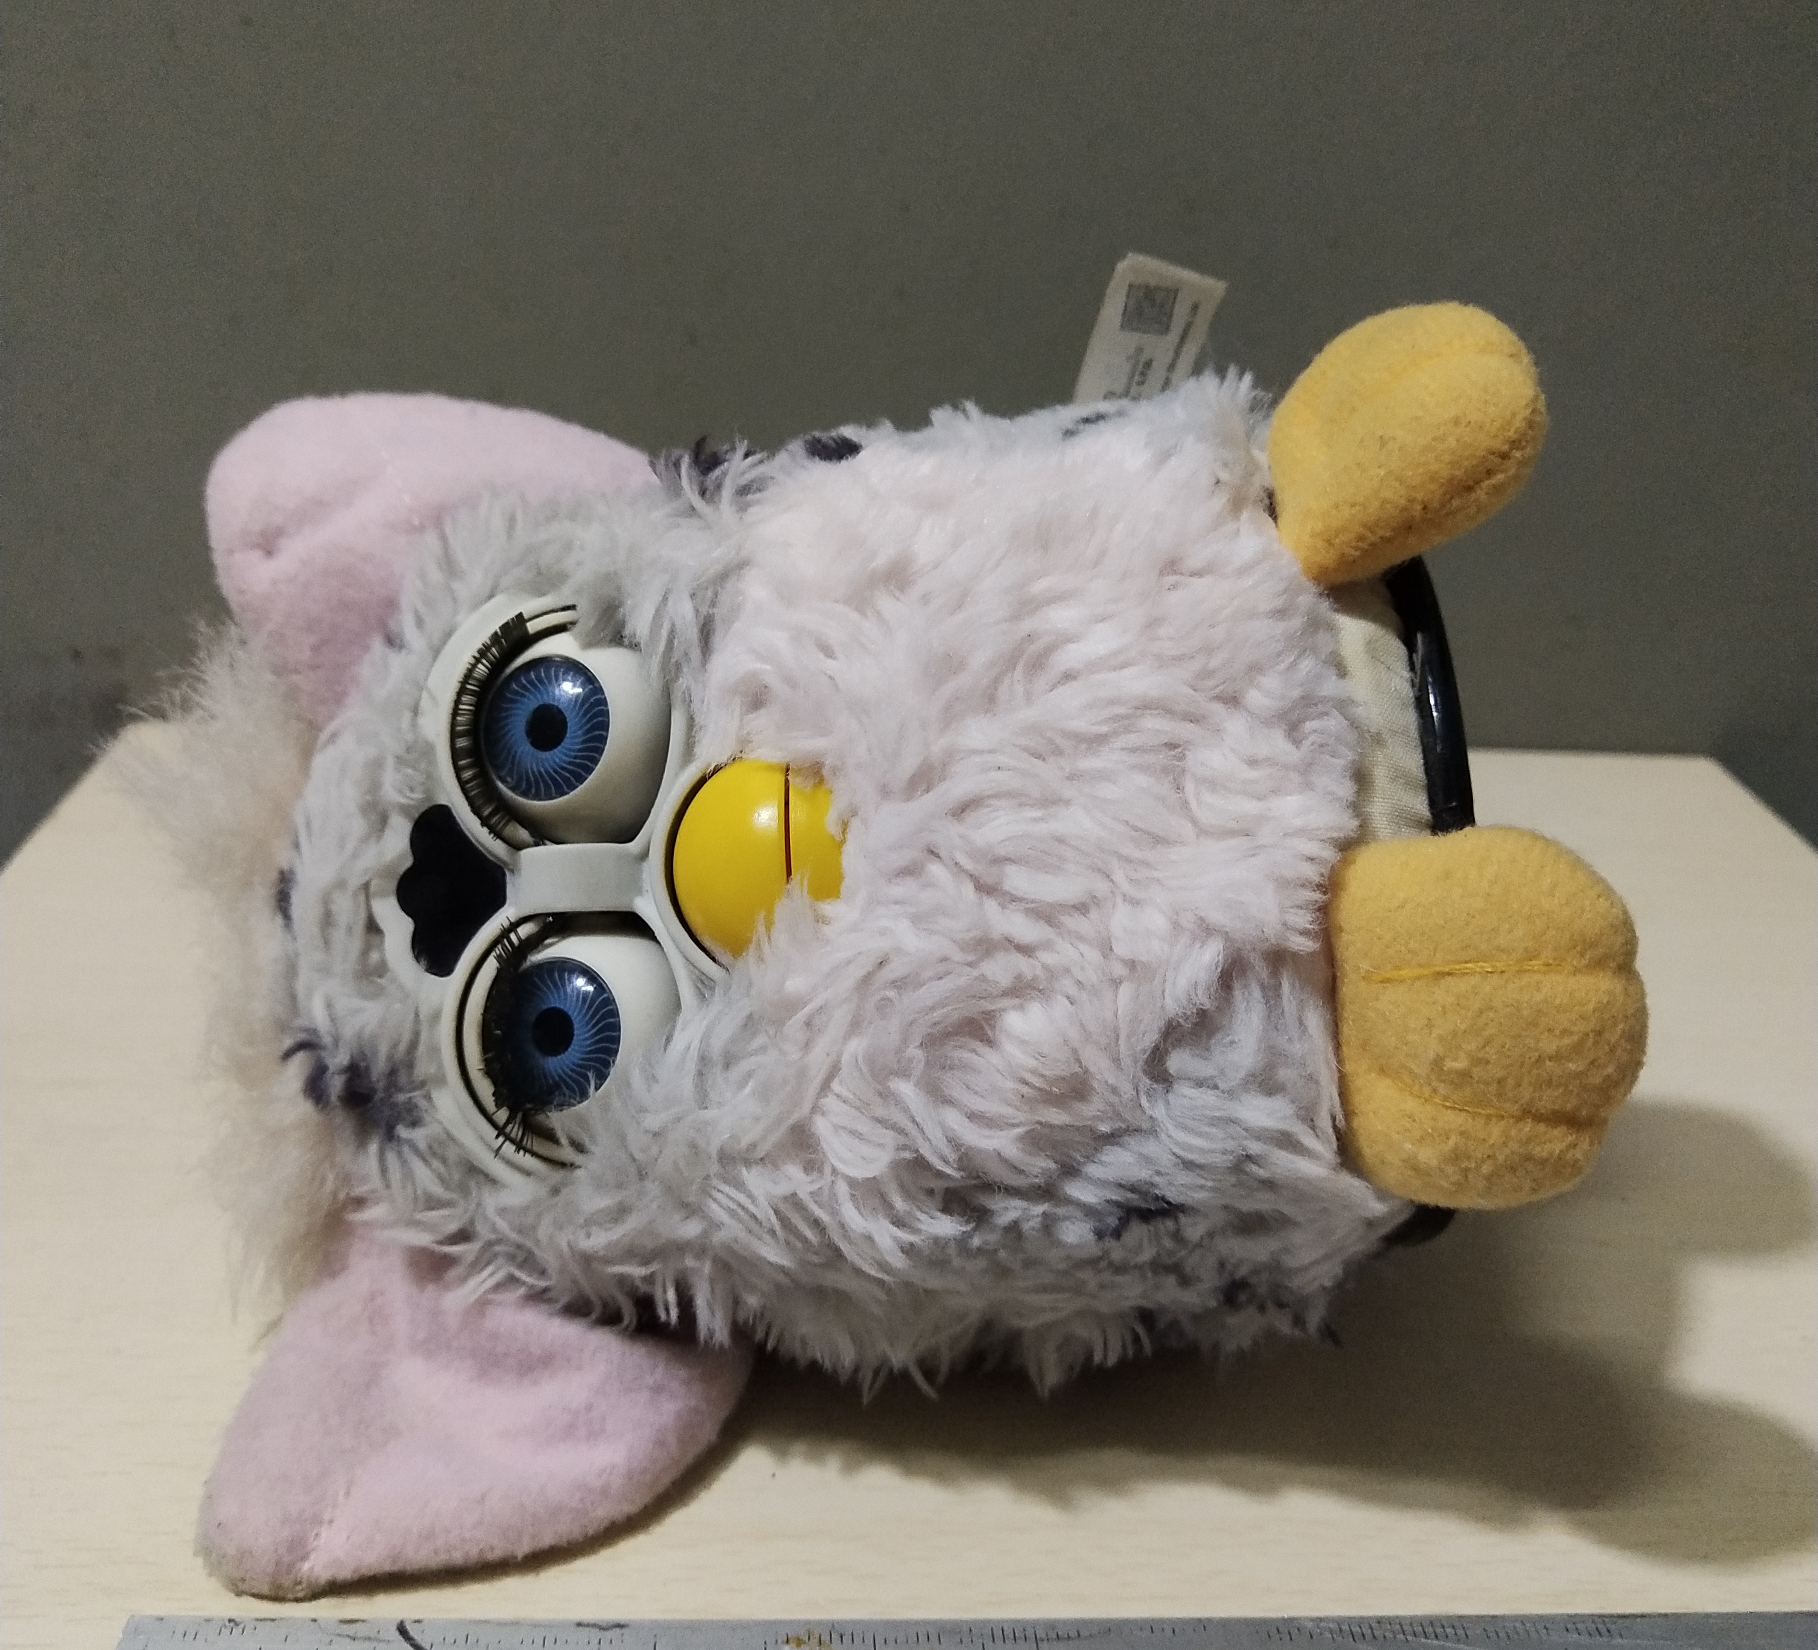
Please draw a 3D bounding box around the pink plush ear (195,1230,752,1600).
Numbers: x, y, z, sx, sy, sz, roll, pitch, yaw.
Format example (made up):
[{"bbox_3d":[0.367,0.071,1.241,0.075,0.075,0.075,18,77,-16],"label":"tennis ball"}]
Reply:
[{"bbox_3d":[-0.043,0.054,0.210,0.057,0.019,0.037,-5,57,-30],"label":"pink plush ear"}]

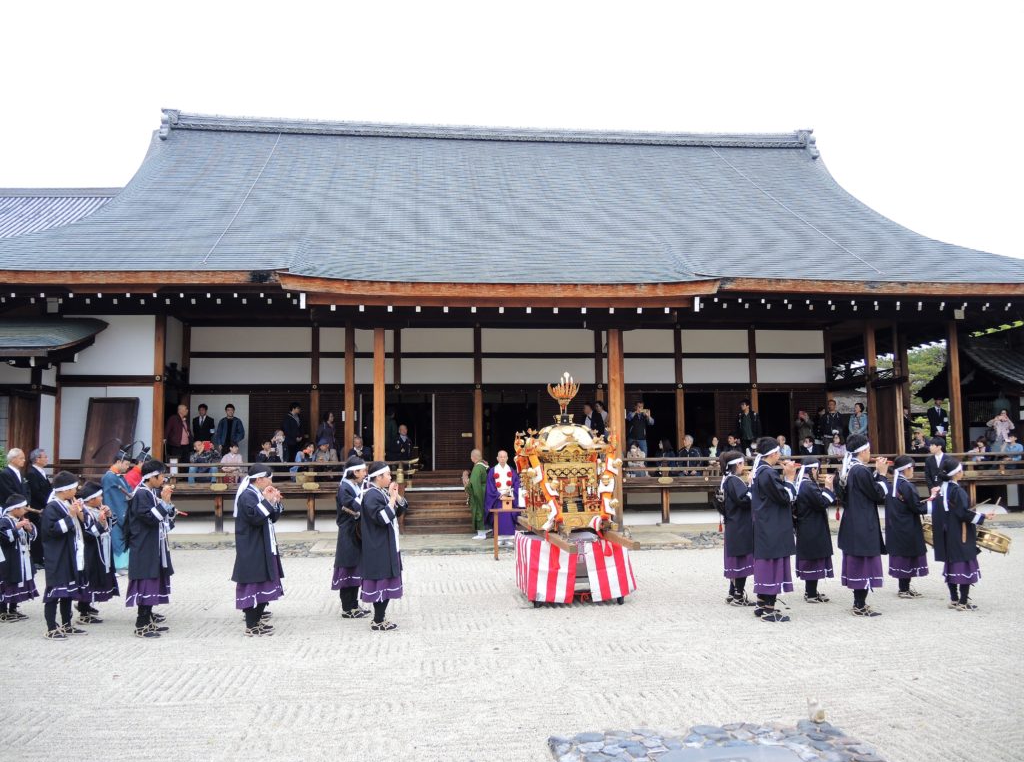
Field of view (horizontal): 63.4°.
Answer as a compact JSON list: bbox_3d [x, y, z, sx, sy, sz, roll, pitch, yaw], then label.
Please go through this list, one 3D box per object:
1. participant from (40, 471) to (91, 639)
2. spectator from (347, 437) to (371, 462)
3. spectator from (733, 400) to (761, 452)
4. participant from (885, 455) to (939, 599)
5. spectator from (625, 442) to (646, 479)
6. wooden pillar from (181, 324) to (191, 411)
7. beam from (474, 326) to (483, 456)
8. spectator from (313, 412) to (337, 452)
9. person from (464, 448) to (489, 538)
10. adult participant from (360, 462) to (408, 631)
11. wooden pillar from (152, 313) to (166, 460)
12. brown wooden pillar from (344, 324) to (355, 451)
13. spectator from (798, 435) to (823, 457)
[{"bbox_3d":[-3.939,1.520,7.340,0.390,1.419,0.420,0,-5,-6],"label":"participant"},{"bbox_3d":[-3.117,1.575,16.870,0.500,0.908,0.600,0,-5,-7],"label":"spectator"},{"bbox_3d":[5.631,1.302,19.612,0.520,1.732,0.360,-3,-6,26],"label":"spectator"},{"bbox_3d":[4.333,1.559,8.946,0.460,1.492,0.470,-1,-5,0],"label":"participant"},{"bbox_3d":[2.622,1.657,17.588,0.470,0.720,0.550,0,-5,-7],"label":"spectator"},{"bbox_3d":[-7.583,0.465,19.208,0.190,3.633,0.190,0,-5,-6],"label":"wooden pillar"},{"bbox_3d":[-0.841,0.431,20.498,0.190,3.596,0.190,0,-5,-6],"label":"beam"},{"bbox_3d":[-4.239,1.445,18.797,0.480,1.507,0.360,3,-7,-37],"label":"spectator"},{"bbox_3d":[-0.620,2.005,14.757,0.460,1.583,0.500,-2,-5,17],"label":"person"},{"bbox_3d":[-1.220,1.545,7.871,0.440,1.563,0.460,-1,-4,-1],"label":"adult participant"},{"bbox_3d":[-7.591,0.315,17.764,0.210,3.509,0.210,0,-5,-6],"label":"wooden pillar"},{"bbox_3d":[-3.510,0.421,17.862,0.200,3.357,0.200,0,-5,-6],"label":"brown wooden pillar"},{"bbox_3d":[6.341,1.573,17.546,0.500,0.815,0.600,-3,-6,28],"label":"spectator"}]

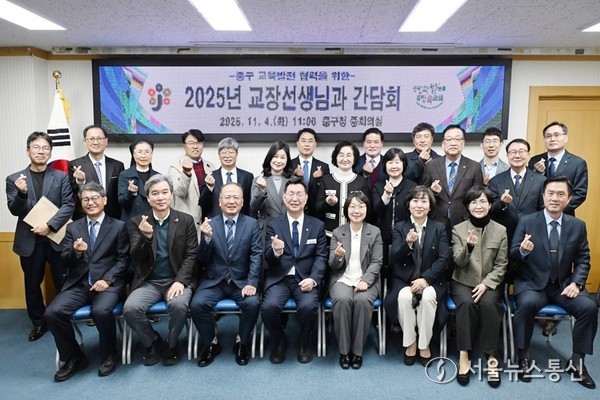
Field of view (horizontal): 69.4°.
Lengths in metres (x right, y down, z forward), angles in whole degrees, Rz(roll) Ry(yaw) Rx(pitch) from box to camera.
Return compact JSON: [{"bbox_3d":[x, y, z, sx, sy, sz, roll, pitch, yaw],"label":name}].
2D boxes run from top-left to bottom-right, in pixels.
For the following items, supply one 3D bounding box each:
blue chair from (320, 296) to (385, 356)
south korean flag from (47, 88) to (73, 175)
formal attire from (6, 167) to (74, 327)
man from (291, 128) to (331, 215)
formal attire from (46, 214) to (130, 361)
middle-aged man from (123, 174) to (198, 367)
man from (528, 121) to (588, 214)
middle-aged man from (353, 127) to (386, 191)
[{"bbox_3d":[0.413,0.780,3.509,0.473,0.788,0.522,0,6,3],"label":"blue chair"},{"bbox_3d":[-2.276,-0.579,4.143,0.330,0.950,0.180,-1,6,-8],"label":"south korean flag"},{"bbox_3d":[-2.187,0.415,3.652,0.532,1.369,0.335,-3,6,-27],"label":"formal attire"},{"bbox_3d":[0.089,0.207,4.089,0.540,1.745,0.400,0,5,0],"label":"man"},{"bbox_3d":[-1.516,0.589,3.135,0.550,0.950,0.660,-2,7,-14],"label":"formal attire"},{"bbox_3d":[-1.018,0.483,3.184,0.540,1.310,0.680,-1,7,-12],"label":"middle-aged man"},{"bbox_3d":[2.219,0.227,3.719,0.550,1.775,0.400,2,6,24],"label":"man"},{"bbox_3d":[0.660,0.220,4.161,0.500,1.750,0.360,1,6,7],"label":"middle-aged man"}]

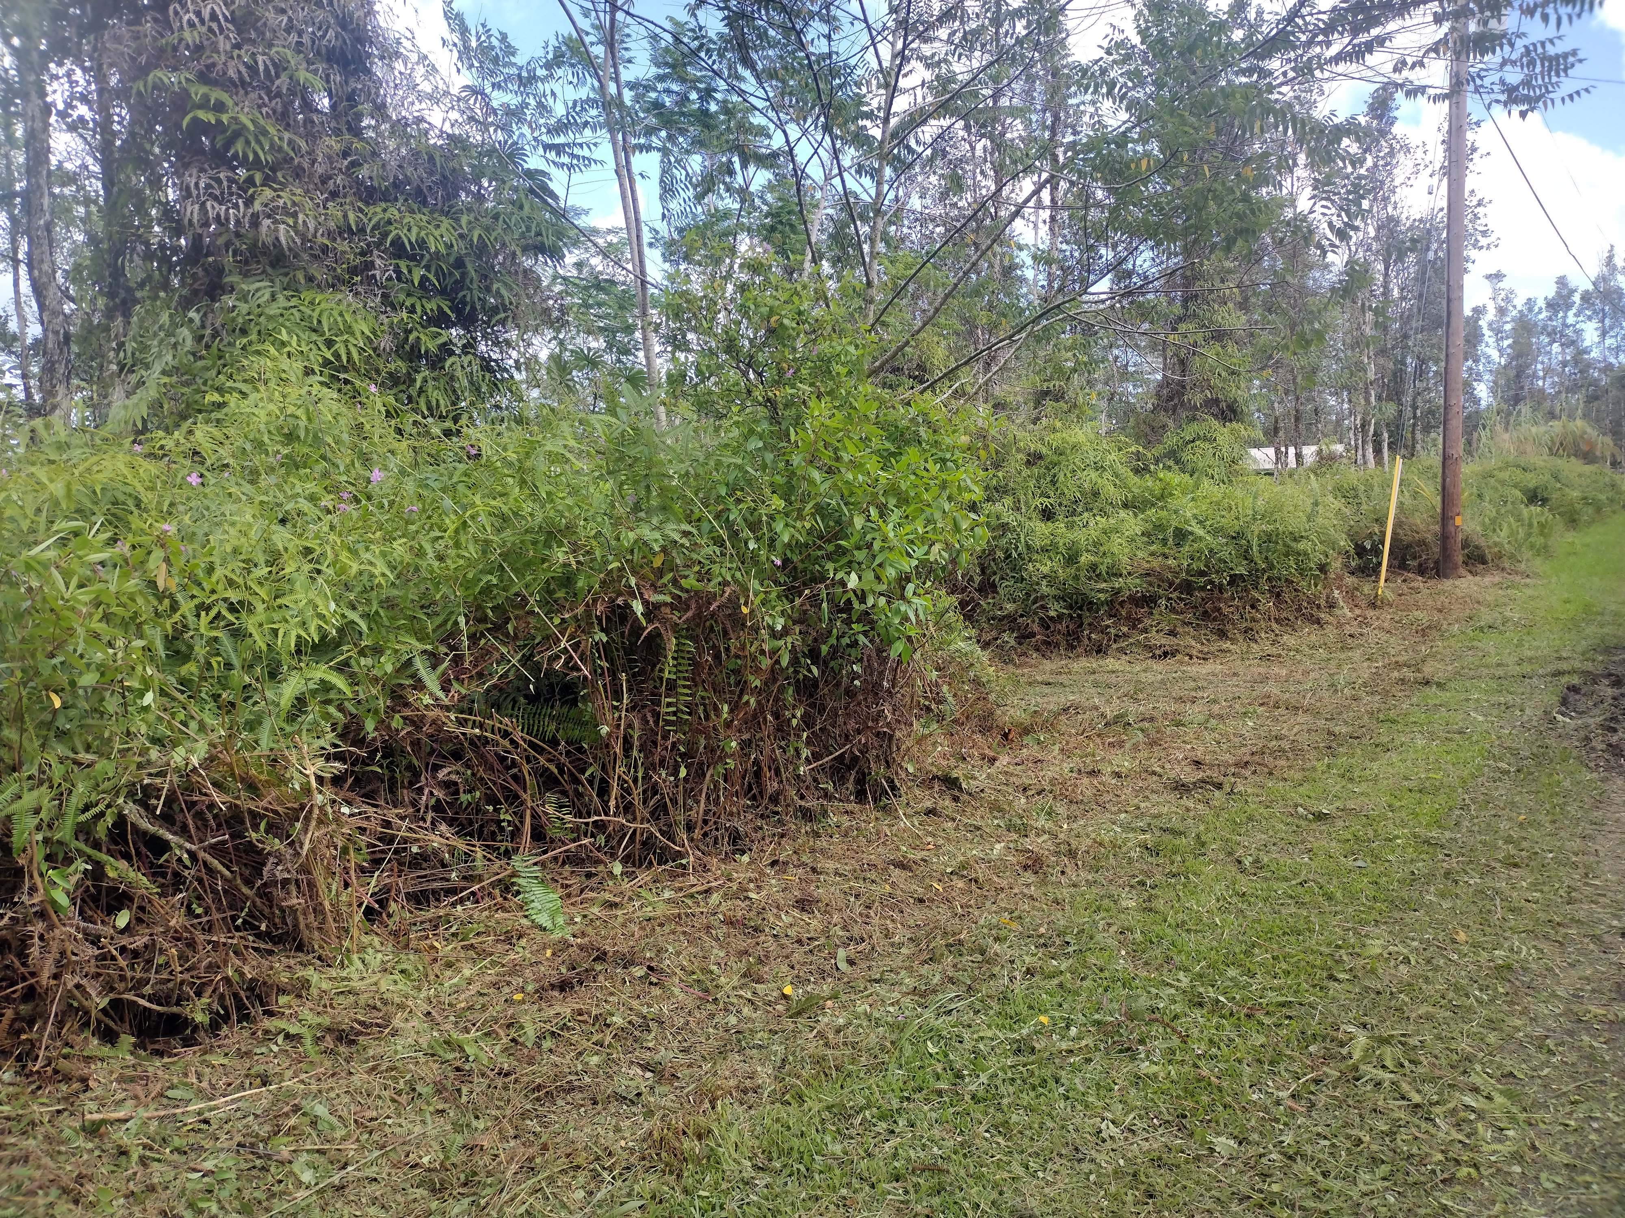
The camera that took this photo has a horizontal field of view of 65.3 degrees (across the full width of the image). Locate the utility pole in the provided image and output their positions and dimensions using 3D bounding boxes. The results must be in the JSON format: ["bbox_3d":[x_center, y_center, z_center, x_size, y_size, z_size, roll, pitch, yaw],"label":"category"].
[{"bbox_3d":[10.189,-5.512,20.056,0.300,10.000,0.300,-2,5,0],"label":"utility pole"}]

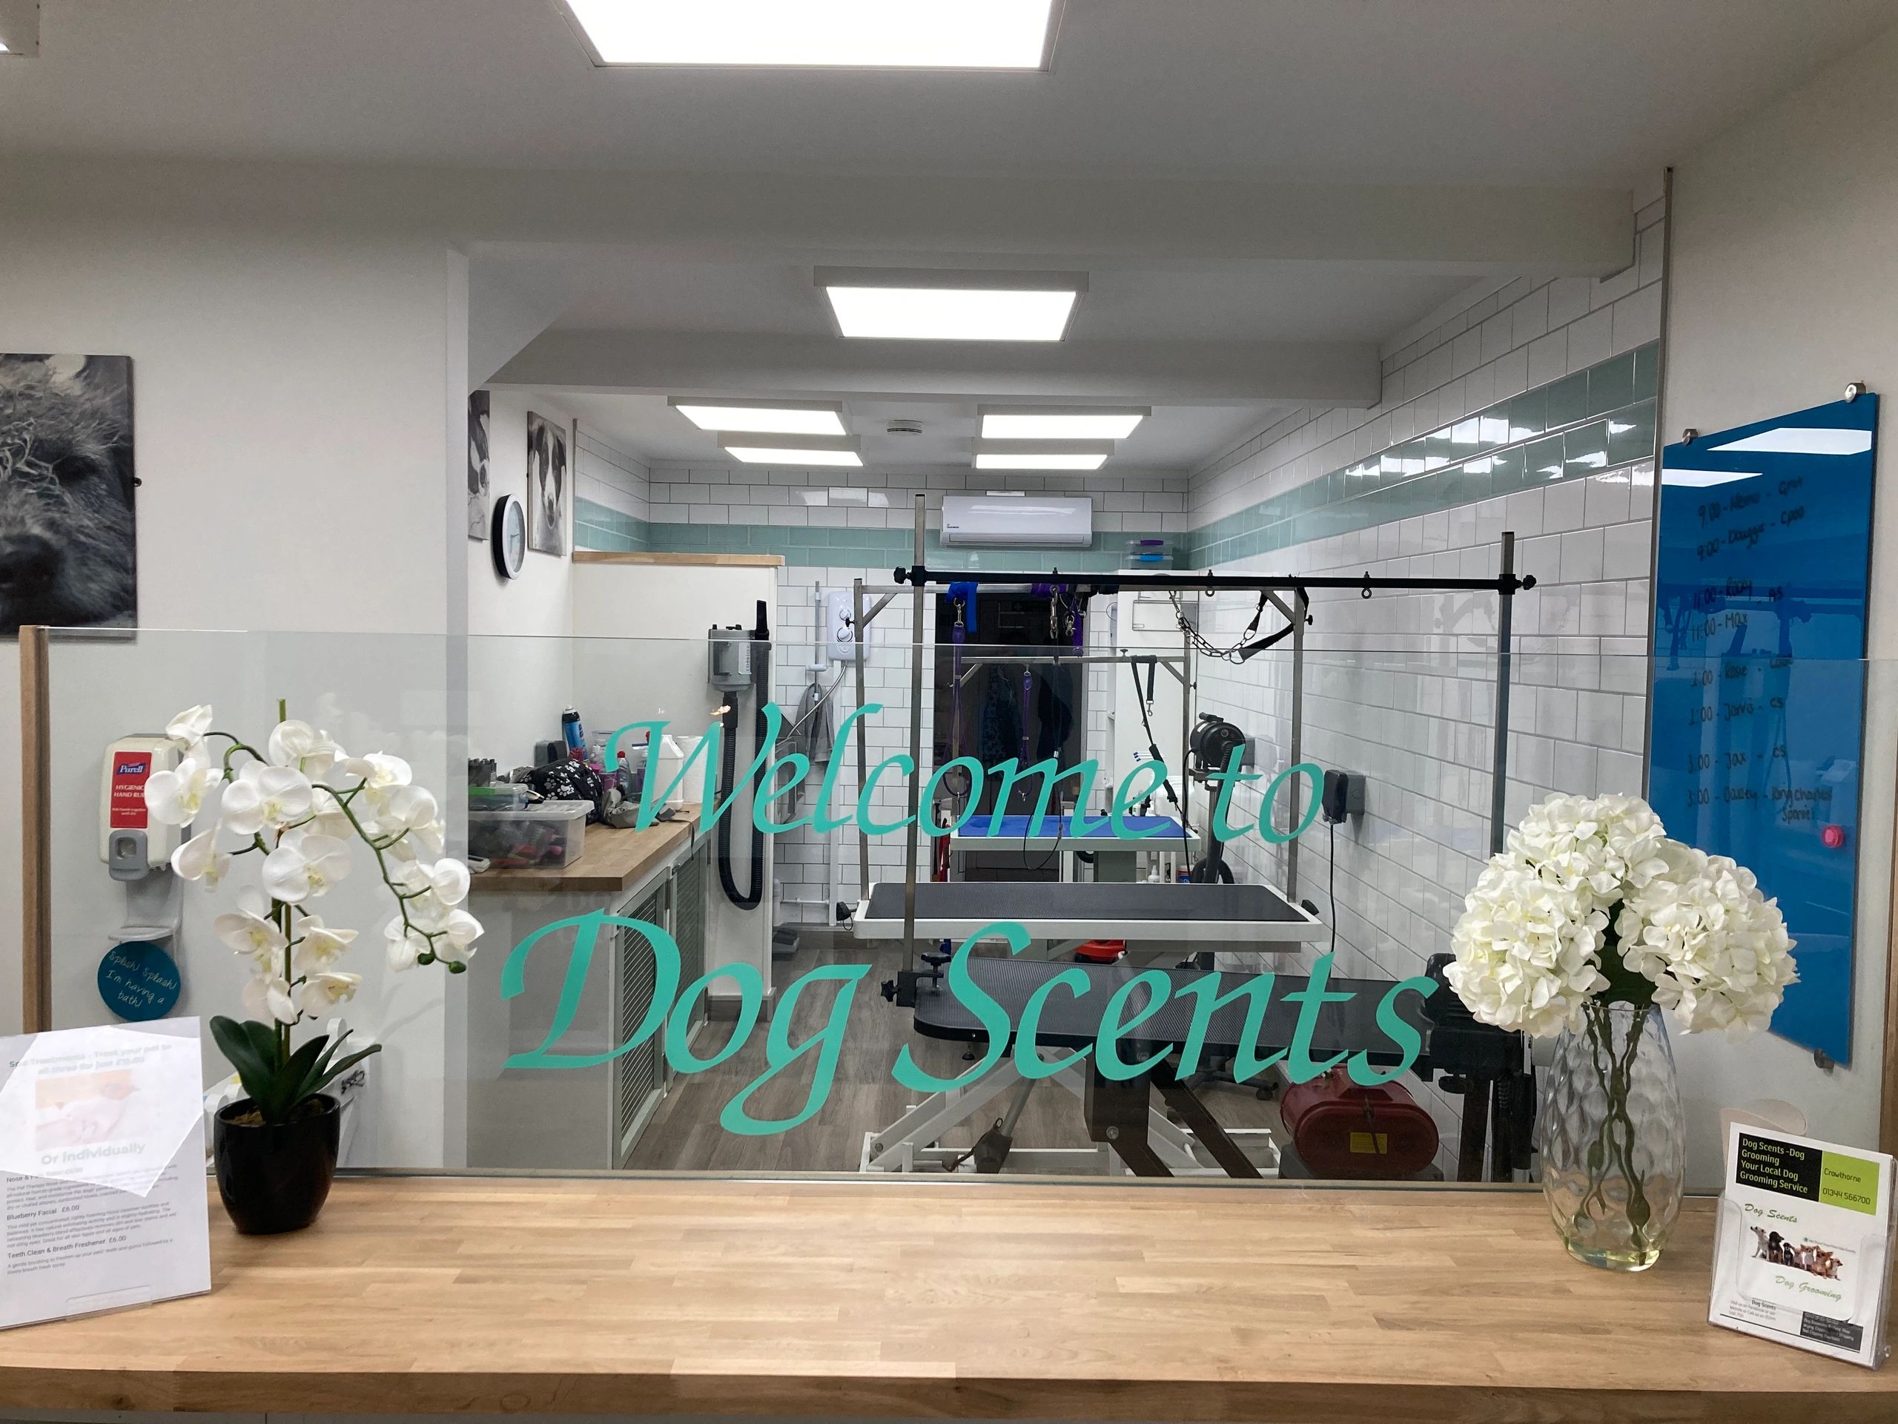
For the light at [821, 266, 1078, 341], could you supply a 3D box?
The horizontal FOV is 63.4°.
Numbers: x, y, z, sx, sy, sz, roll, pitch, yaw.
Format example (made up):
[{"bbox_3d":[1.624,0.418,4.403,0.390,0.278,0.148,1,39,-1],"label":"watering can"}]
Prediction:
[{"bbox_3d":[0.008,-0.996,3.775,0.611,0.045,0.611,1,3,0],"label":"light"}]

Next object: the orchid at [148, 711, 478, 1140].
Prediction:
[{"bbox_3d":[-0.742,0.236,1.824,0.365,0.486,0.240,0,3,-15],"label":"orchid"}]

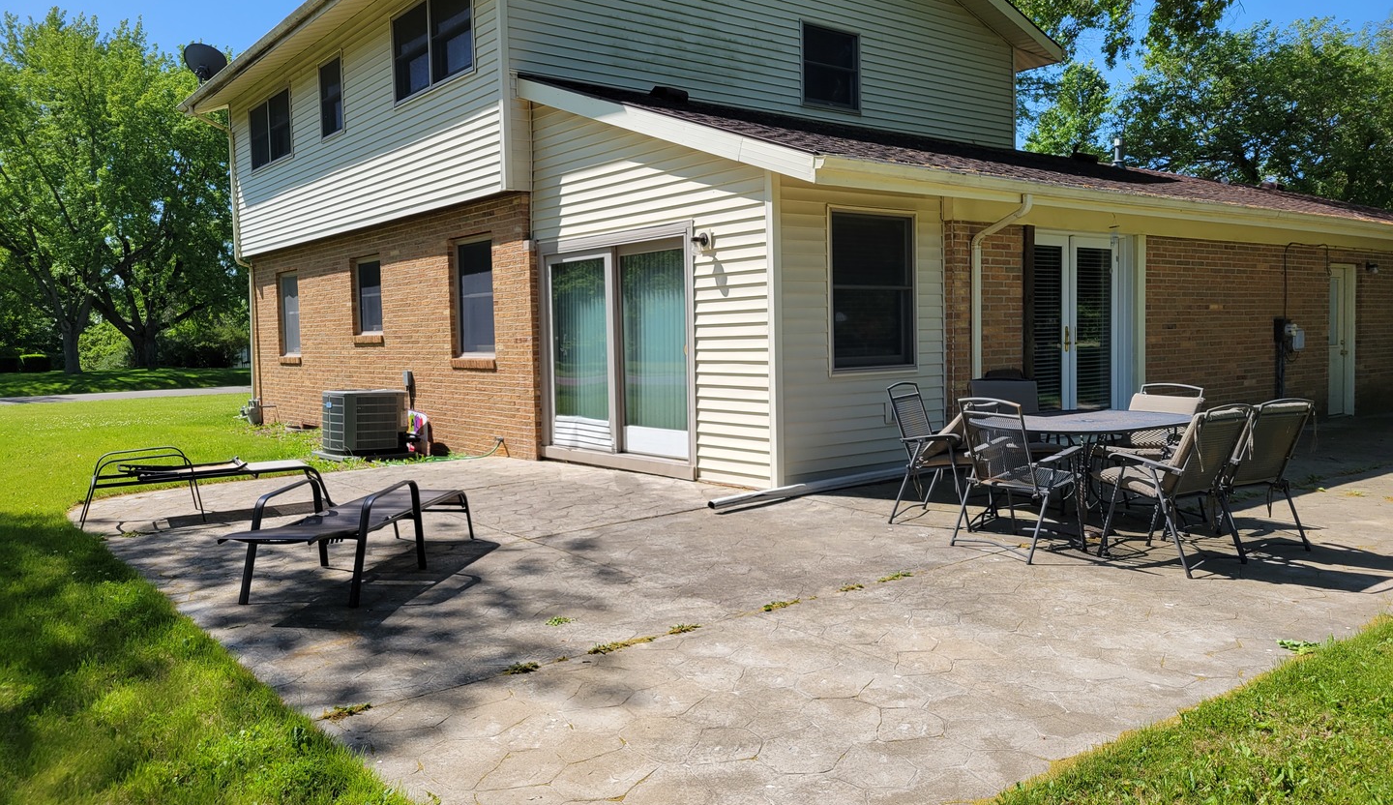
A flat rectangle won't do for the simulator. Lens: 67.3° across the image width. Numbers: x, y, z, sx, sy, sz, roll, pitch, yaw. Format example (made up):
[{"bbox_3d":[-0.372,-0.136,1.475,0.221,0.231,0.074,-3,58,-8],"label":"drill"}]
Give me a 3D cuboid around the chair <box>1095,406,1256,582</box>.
[{"bbox_3d":[2.687,0.454,5.888,0.590,0.890,0.650,-4,5,-35],"label":"chair"}]

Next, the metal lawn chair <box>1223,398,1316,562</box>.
[{"bbox_3d":[3.226,0.422,6.225,0.590,0.890,0.650,-3,4,-31],"label":"metal lawn chair"}]

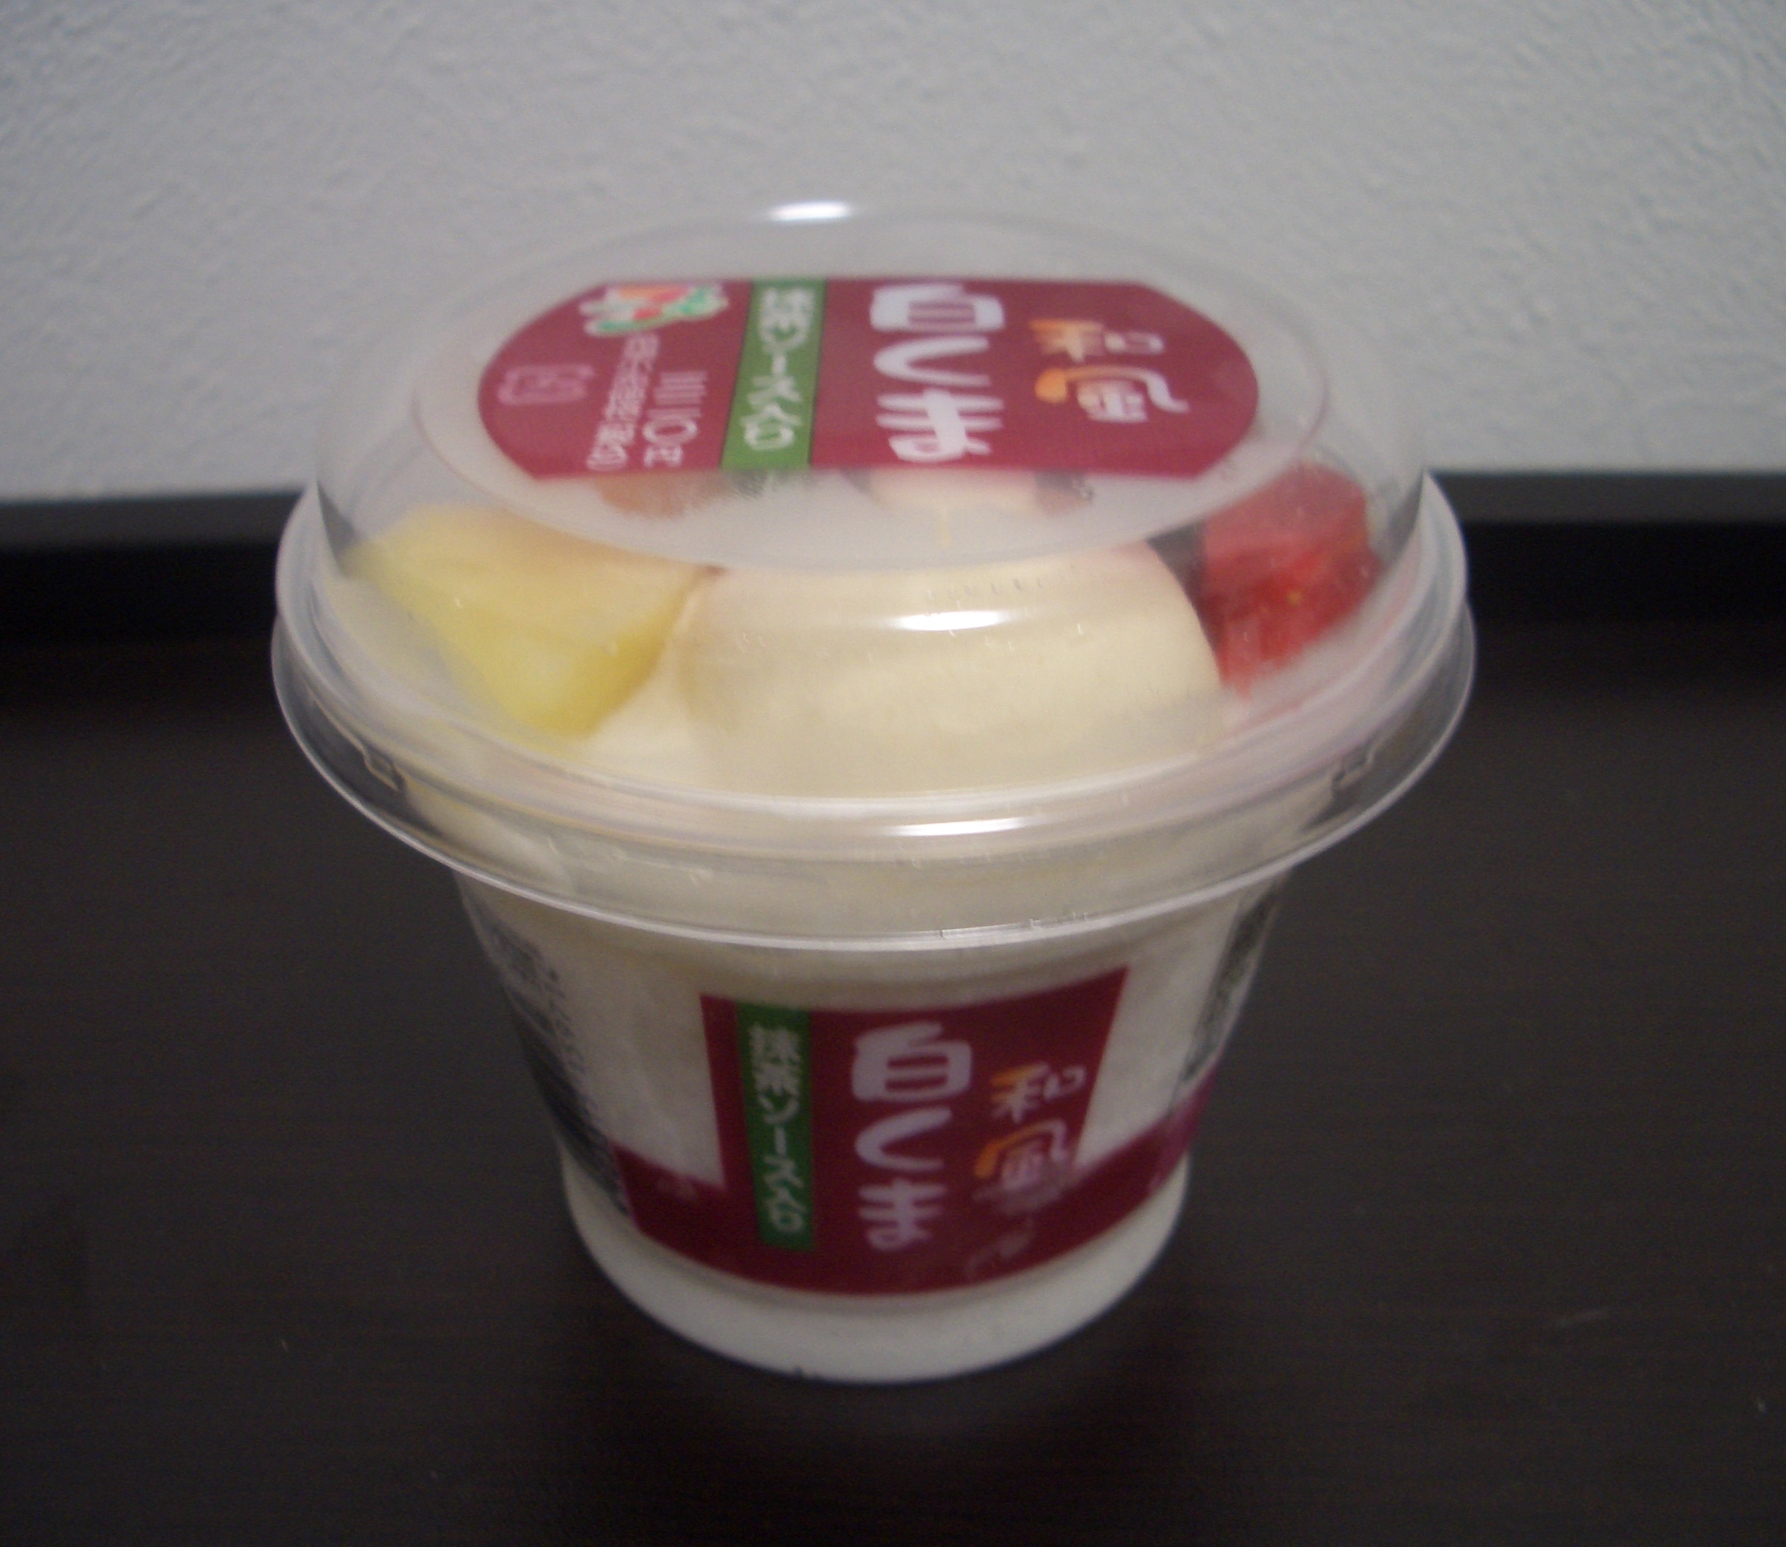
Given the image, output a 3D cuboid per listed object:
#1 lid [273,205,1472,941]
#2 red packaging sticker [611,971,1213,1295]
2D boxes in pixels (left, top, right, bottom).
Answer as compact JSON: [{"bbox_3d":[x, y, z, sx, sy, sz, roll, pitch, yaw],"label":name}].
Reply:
[{"bbox_3d":[-0.002,-0.027,0.185,0.107,0.024,0.107,-1,33,0],"label":"lid"},{"bbox_3d":[0.003,0.030,0.185,0.057,0.041,0.021,-3,33,-3],"label":"red packaging sticker"}]

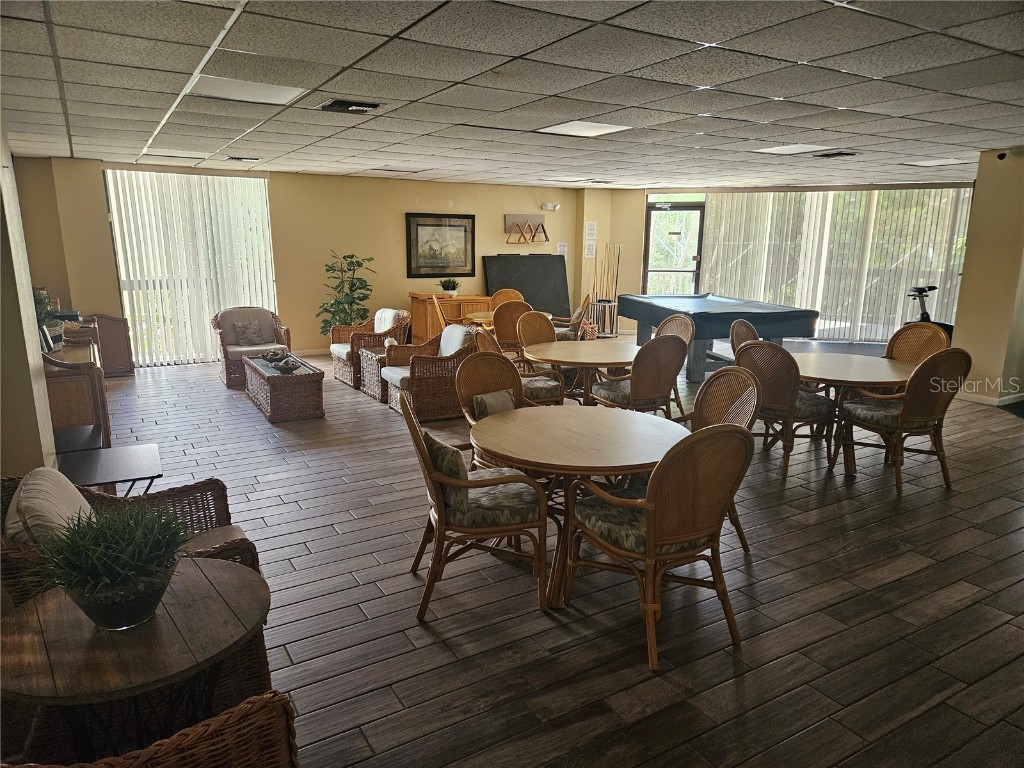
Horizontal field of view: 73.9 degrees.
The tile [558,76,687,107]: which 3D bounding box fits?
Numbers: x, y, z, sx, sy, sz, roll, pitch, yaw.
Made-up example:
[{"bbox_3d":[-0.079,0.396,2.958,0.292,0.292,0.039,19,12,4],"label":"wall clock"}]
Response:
[{"bbox_3d":[0.657,-1.672,3.873,0.605,0.020,0.605,-7,14,-30],"label":"tile"}]

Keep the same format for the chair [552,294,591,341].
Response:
[{"bbox_3d":[0.619,-0.591,8.172,0.610,0.950,0.600,-1,12,-6],"label":"chair"}]

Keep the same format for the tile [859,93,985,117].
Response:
[{"bbox_3d":[2.576,-1.772,4.311,0.600,0.020,0.600,-7,14,-30],"label":"tile"}]

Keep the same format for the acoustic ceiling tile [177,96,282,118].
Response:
[{"bbox_3d":[-1.847,-1.809,4.453,0.600,0.020,0.600,-7,14,-30],"label":"acoustic ceiling tile"}]

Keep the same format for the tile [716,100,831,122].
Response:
[{"bbox_3d":[1.726,-1.816,4.523,0.600,0.020,0.600,-7,14,-30],"label":"tile"}]

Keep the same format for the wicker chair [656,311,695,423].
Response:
[{"bbox_3d":[1.251,-0.143,5.972,0.610,0.925,0.580,-10,16,-41],"label":"wicker chair"}]

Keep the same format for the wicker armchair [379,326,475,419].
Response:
[{"bbox_3d":[-0.732,-0.142,6.546,0.800,0.820,0.730,-7,14,-31],"label":"wicker armchair"}]

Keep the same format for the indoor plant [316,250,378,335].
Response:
[{"bbox_3d":[-2.217,-1.070,9.202,0.750,1.450,0.740,-7,14,-30],"label":"indoor plant"}]

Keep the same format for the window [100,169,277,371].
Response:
[{"bbox_3d":[-3.999,-1.449,8.761,1.800,2.350,0.100,-7,14,-30],"label":"window"}]

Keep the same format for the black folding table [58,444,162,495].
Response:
[{"bbox_3d":[-1.794,0.667,3.096,0.403,0.630,0.506,-5,13,-24],"label":"black folding table"}]

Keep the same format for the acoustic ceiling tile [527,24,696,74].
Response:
[{"bbox_3d":[0.454,-1.515,3.089,0.600,0.020,0.600,-7,14,-30],"label":"acoustic ceiling tile"}]

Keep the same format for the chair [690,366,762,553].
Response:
[{"bbox_3d":[0.933,0.402,3.609,0.630,0.966,0.570,-5,13,-24],"label":"chair"}]

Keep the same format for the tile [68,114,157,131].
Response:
[{"bbox_3d":[-3.031,-2.007,5.212,0.610,0.020,0.610,-7,14,-30],"label":"tile"}]

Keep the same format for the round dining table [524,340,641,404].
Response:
[{"bbox_3d":[0.626,0.087,5.408,1.040,0.705,1.040,0,12,0],"label":"round dining table"}]

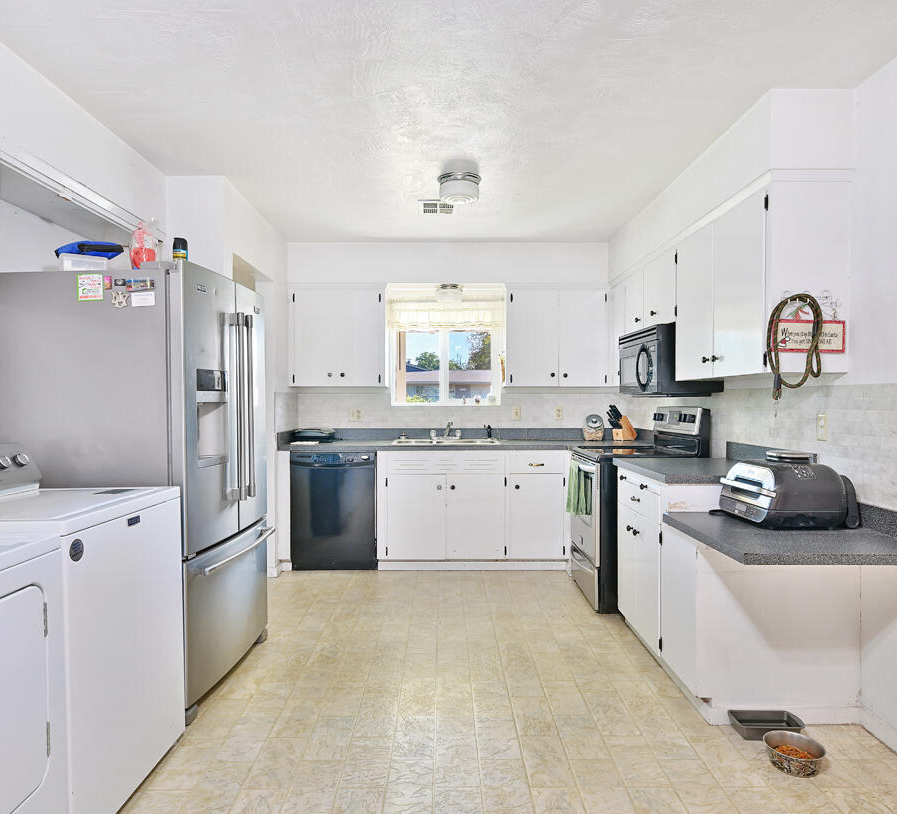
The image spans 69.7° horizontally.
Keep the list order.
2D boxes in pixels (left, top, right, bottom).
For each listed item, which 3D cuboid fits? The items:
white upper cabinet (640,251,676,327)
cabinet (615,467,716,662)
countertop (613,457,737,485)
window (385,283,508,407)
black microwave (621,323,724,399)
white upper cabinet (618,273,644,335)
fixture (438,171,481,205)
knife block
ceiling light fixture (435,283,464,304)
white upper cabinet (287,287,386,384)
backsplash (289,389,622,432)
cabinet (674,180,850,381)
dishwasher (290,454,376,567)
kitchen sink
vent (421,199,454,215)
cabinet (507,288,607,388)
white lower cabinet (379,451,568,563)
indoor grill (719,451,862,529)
[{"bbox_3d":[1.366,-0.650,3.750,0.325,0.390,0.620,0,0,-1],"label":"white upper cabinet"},{"bbox_3d":[1.236,0.730,3.171,0.625,0.835,0.750,0,1,0],"label":"cabinet"},{"bbox_3d":[1.216,0.300,3.075,0.640,0.045,0.770,0,0,-1],"label":"countertop"},{"bbox_3d":[-0.024,-0.507,5.165,0.920,0.980,0.120,0,1,0],"label":"window"},{"bbox_3d":[1.325,-0.262,3.850,0.400,0.385,0.760,0,0,-1],"label":"black microwave"},{"bbox_3d":[1.382,-0.701,4.279,0.320,0.425,0.510,0,1,0],"label":"white upper cabinet"},{"bbox_3d":[0.058,-1.165,3.420,0.228,0.140,0.228,0,0,0],"label":"fixture"},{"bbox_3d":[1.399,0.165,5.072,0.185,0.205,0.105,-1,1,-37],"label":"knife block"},{"bbox_3d":[0.009,-0.871,5.030,0.215,0.140,0.215,0,1,0],"label":"ceiling light fixture"},{"bbox_3d":[-0.843,-0.537,5.034,0.720,0.773,0.320,0,1,0],"label":"white upper cabinet"},{"bbox_3d":[0.110,0.032,5.170,2.700,0.310,0.020,0,0,0],"label":"backsplash"},{"bbox_3d":[1.378,-0.497,2.940,0.325,0.735,0.960,0,0,-1],"label":"cabinet"},{"bbox_3d":[-0.818,0.740,4.860,0.610,0.840,0.590,0,0,0],"label":"dishwasher"},{"bbox_3d":[-0.017,0.360,4.894,0.825,0.190,0.520,0,1,0],"label":"kitchen sink"},{"bbox_3d":[-0.065,-1.239,4.013,0.245,0.025,0.330,0,1,0],"label":"vent"},{"bbox_3d":[0.831,-0.542,5.046,0.782,0.773,0.320,0,1,0],"label":"cabinet"},{"bbox_3d":[0.178,0.720,4.880,1.357,0.820,0.590,0,0,0],"label":"white lower cabinet"},{"bbox_3d":[1.340,0.313,2.583,0.405,0.271,0.390,0,1,0],"label":"indoor grill"}]

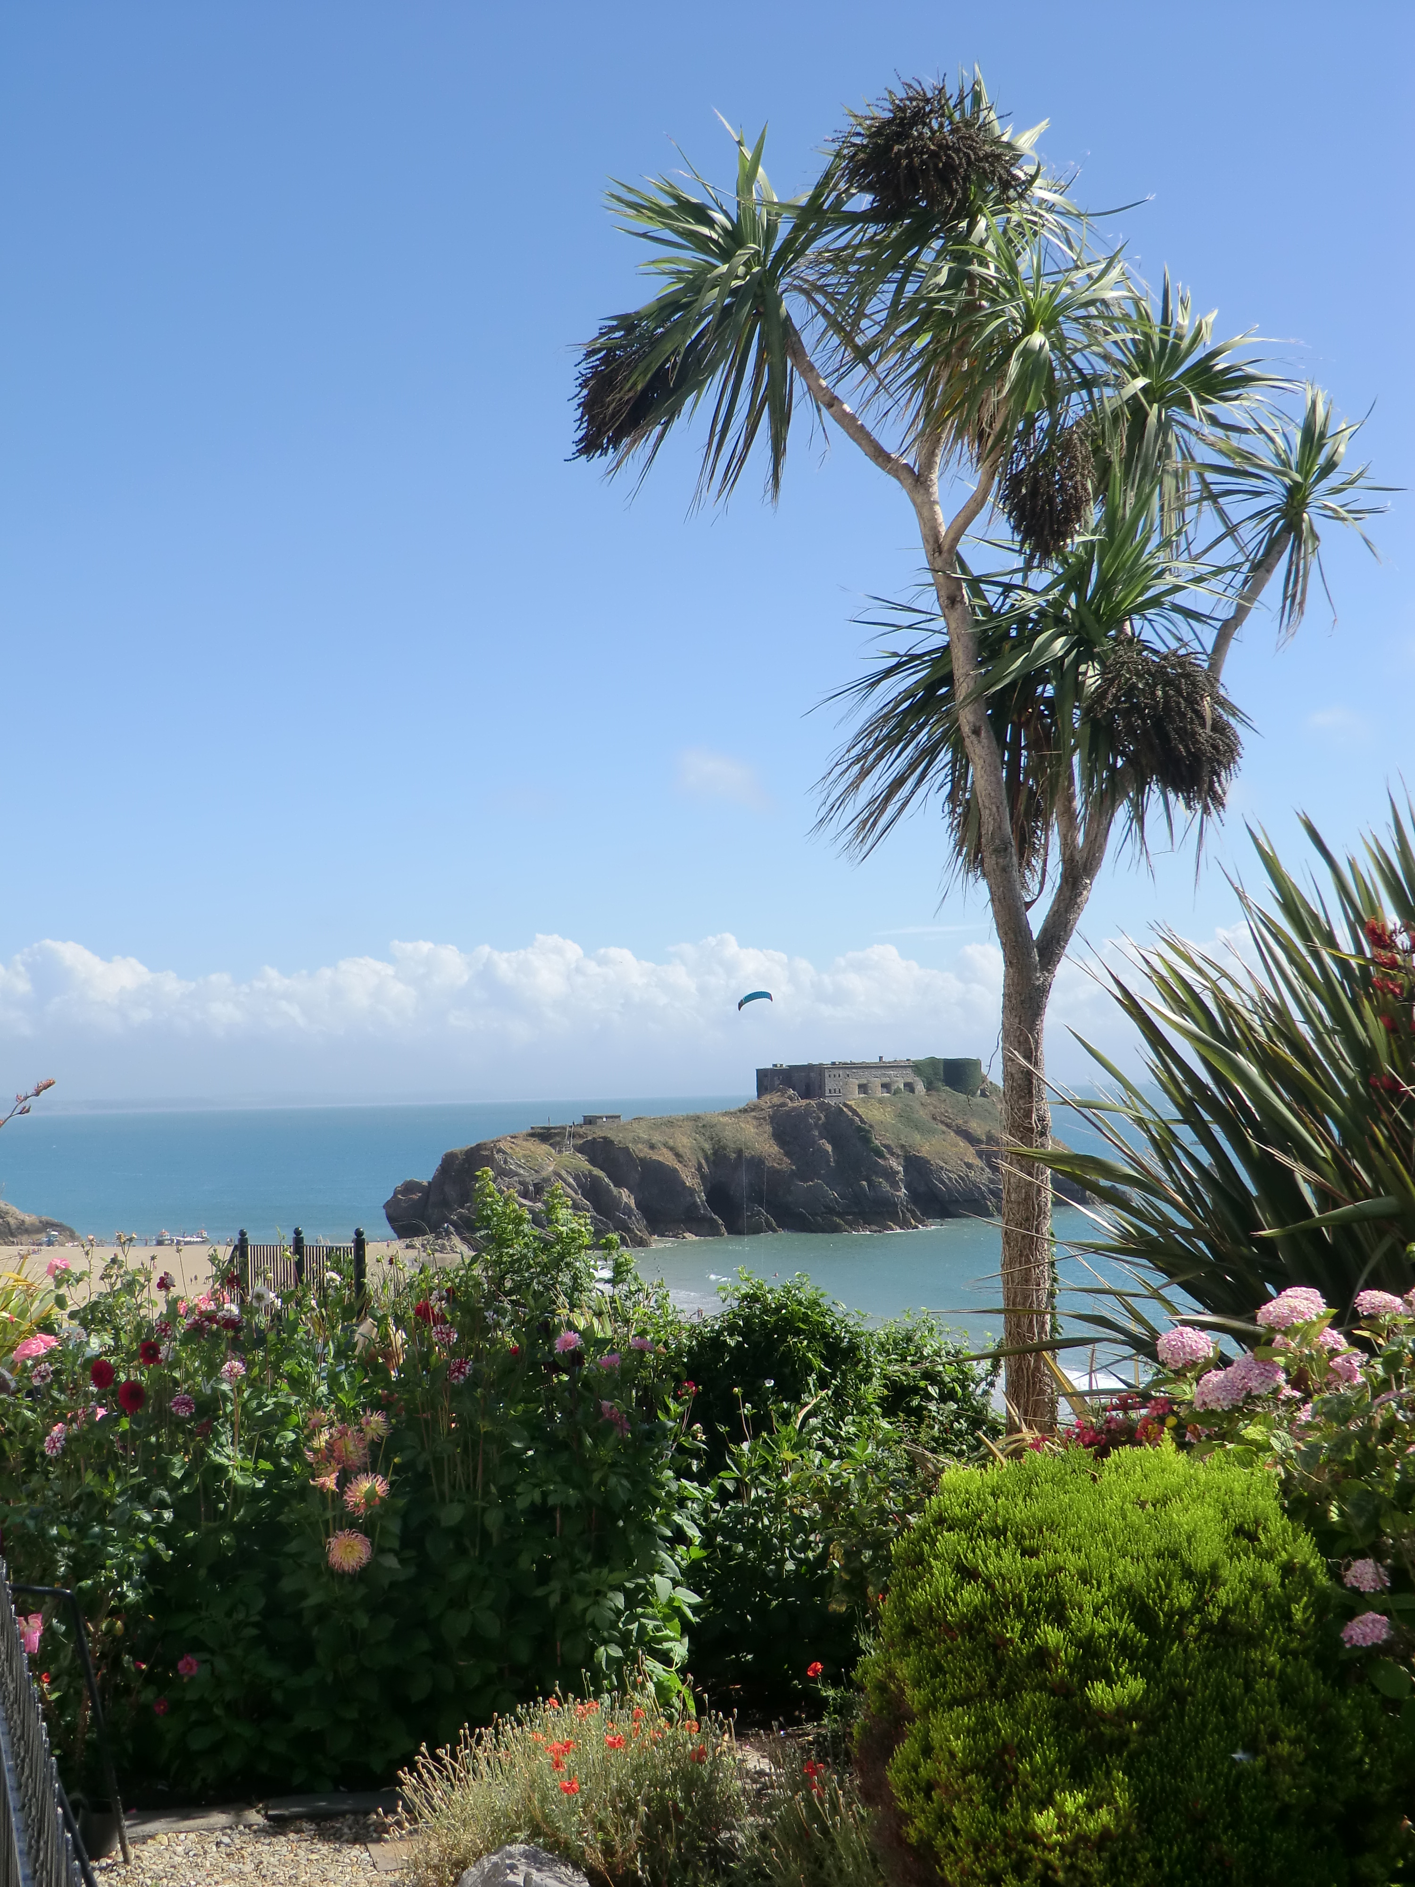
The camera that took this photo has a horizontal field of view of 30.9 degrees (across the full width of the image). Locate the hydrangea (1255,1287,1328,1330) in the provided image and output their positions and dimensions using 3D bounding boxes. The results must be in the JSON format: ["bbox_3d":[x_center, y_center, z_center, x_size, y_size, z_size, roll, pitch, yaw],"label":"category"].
[{"bbox_3d":[1.367,0.856,6.000,0.165,0.095,0.155,-2,-3,0],"label":"hydrangea"}]

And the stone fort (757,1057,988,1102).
[{"bbox_3d":[34.334,28.586,540.000,41.000,8.500,25.000,1,-4,-36],"label":"stone fort"}]

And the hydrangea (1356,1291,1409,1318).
[{"bbox_3d":[1.629,0.876,6.200,0.130,0.070,0.130,-2,-3,0],"label":"hydrangea"}]

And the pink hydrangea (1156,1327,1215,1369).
[{"bbox_3d":[1.139,0.962,6.100,0.140,0.095,0.135,-2,-3,0],"label":"pink hydrangea"}]

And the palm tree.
[{"bbox_3d":[0.853,-0.437,8.300,2.450,4.650,2.200,-2,-3,0],"label":"palm tree"}]

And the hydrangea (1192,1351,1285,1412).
[{"bbox_3d":[1.243,1.027,6.000,0.210,0.125,0.160,-2,-3,0],"label":"hydrangea"}]

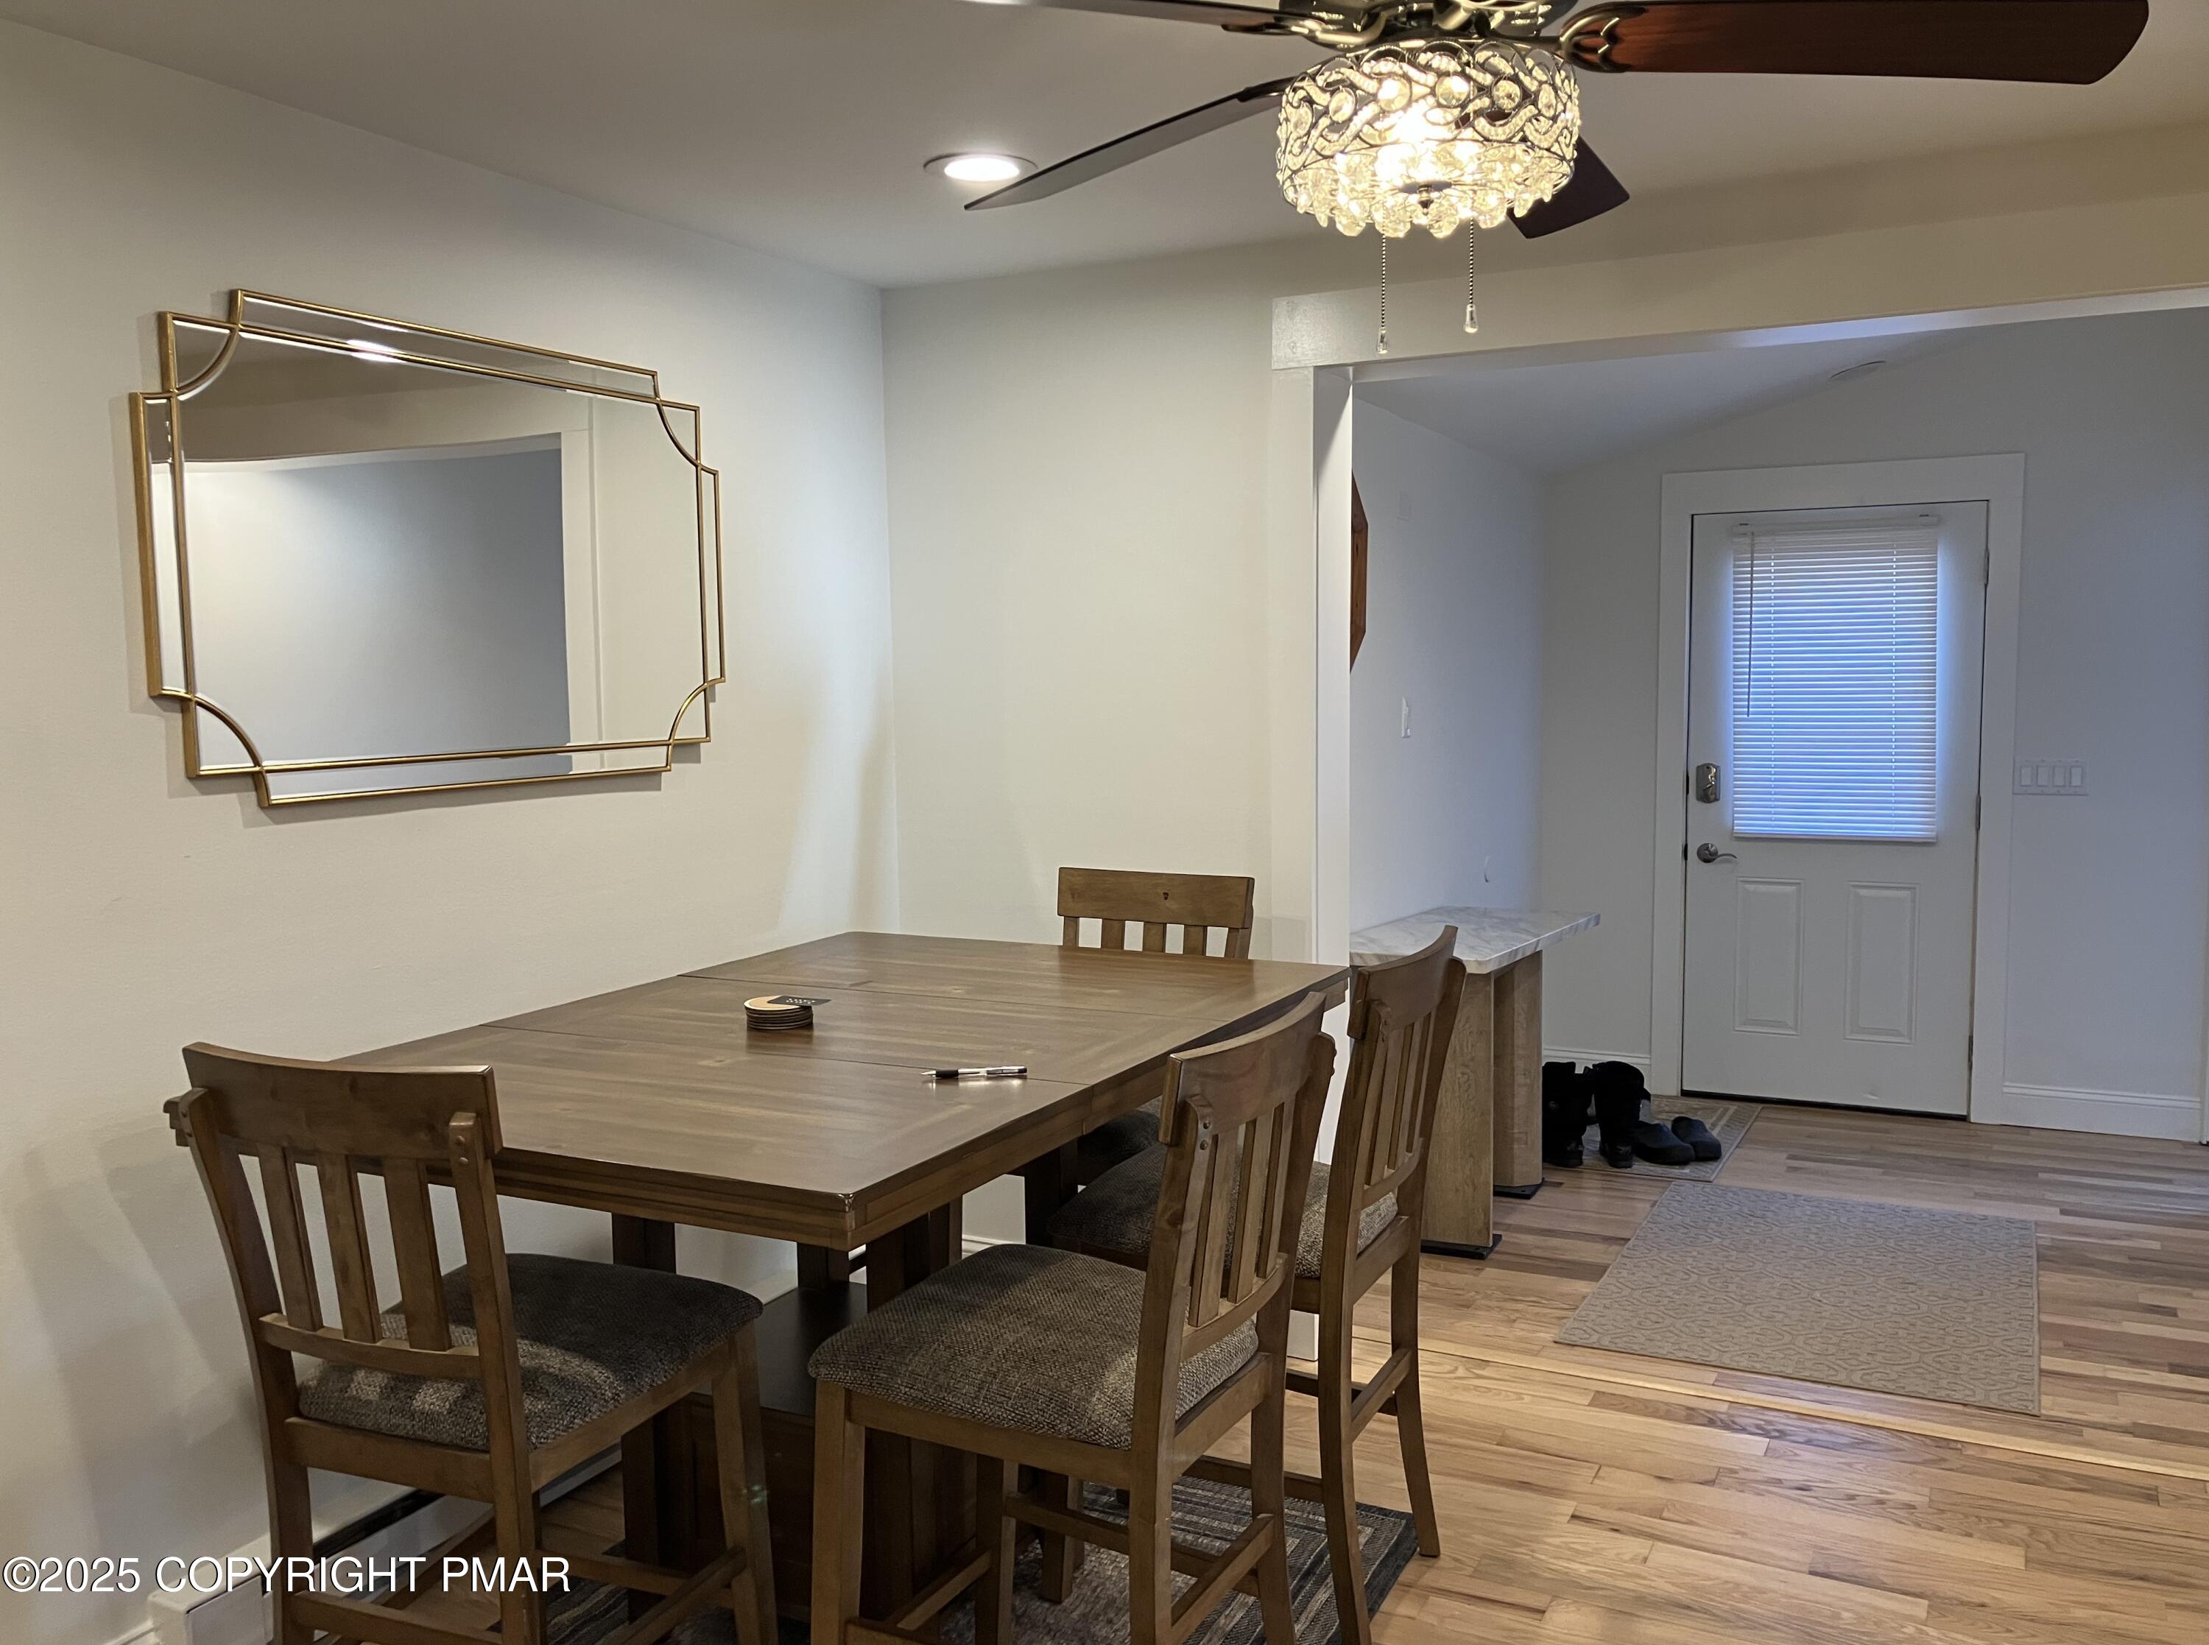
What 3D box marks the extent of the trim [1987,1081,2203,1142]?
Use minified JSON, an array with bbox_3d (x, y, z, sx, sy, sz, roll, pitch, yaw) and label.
[{"bbox_3d":[3.189,0.927,5.713,0.557,0.145,0.015,2,6,28],"label":"trim"}]

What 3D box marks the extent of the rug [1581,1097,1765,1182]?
[{"bbox_3d":[1.747,1.003,5.831,0.620,0.010,0.990,2,6,28],"label":"rug"}]

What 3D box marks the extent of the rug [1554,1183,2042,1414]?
[{"bbox_3d":[1.782,1.127,4.447,0.965,0.010,1.385,2,6,28],"label":"rug"}]

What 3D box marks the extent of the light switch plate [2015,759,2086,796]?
[{"bbox_3d":[3.023,-0.140,5.704,0.209,0.114,0.010,2,6,28],"label":"light switch plate"}]

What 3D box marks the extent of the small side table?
[{"bbox_3d":[1.023,0.696,5.034,0.460,0.780,0.970,2,6,30],"label":"small side table"}]

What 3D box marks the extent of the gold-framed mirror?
[{"bbox_3d":[-1.114,-0.464,3.211,0.030,0.800,1.300,2,6,28],"label":"gold-framed mirror"}]

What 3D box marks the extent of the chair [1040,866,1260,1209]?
[{"bbox_3d":[-0.010,0.674,3.683,0.475,1.090,0.580,2,6,29],"label":"chair"}]

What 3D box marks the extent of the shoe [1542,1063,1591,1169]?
[{"bbox_3d":[1.445,0.883,5.543,0.140,0.305,0.285,2,6,30],"label":"shoe"}]

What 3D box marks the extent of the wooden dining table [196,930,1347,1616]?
[{"bbox_3d":[-0.435,0.809,3.138,1.205,0.930,1.715,2,6,29],"label":"wooden dining table"}]

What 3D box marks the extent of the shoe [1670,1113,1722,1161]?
[{"bbox_3d":[1.857,0.981,5.588,0.105,0.095,0.270,0,5,4],"label":"shoe"}]

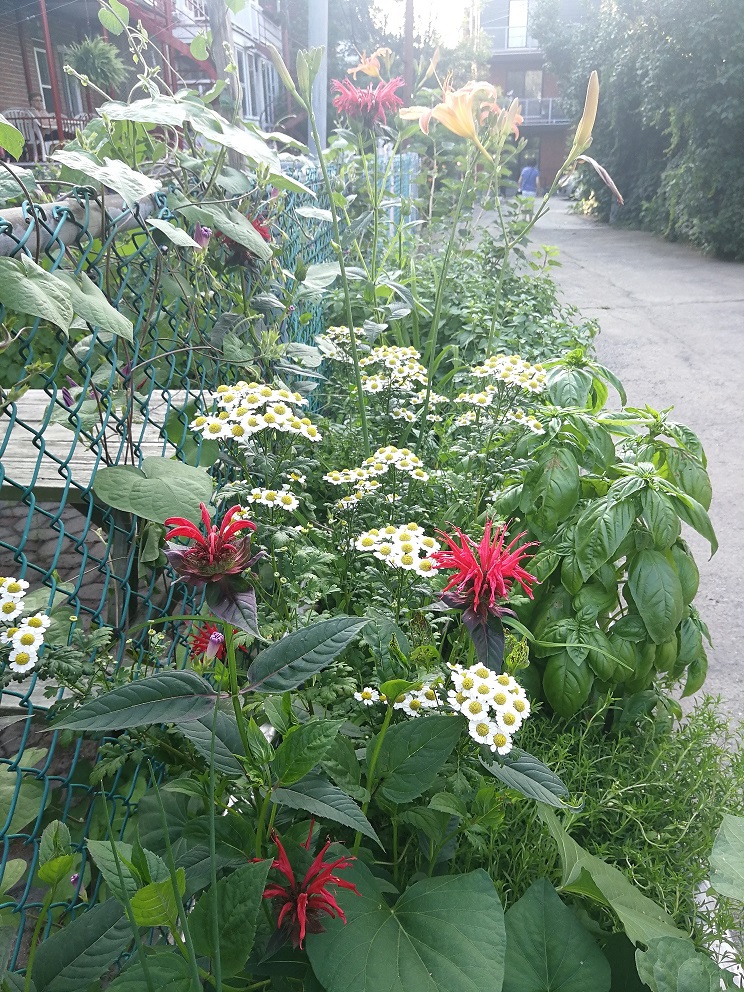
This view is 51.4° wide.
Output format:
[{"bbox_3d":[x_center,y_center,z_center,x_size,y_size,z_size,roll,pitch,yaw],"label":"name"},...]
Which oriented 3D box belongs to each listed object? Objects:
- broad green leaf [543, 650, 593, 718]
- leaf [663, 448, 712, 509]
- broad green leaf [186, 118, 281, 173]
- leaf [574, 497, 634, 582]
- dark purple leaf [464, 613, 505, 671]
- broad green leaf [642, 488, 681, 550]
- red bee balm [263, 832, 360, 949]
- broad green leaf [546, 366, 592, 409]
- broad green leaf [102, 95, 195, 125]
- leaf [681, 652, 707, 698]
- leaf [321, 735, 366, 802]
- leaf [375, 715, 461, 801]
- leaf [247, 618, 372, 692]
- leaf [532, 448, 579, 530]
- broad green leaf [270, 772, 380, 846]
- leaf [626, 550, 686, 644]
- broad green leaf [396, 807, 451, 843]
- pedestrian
[{"bbox_3d":[0.207,0.198,0.820,0.050,0.077,0.020,2,-4,15],"label":"broad green leaf"},{"bbox_3d":[0.367,-0.020,0.897,0.045,0.085,0.020,-16,-18,-20],"label":"leaf"},{"bbox_3d":[-0.163,-0.432,0.945,0.137,0.025,0.068,39,44,18],"label":"broad green leaf"},{"bbox_3d":[0.249,0.046,0.830,0.052,0.022,0.106,28,78,24],"label":"leaf"},{"bbox_3d":[0.090,0.115,0.600,0.026,0.054,0.012,-15,-1,9],"label":"dark purple leaf"},{"bbox_3d":[0.309,0.025,0.825,0.038,0.020,0.072,-2,65,-7],"label":"broad green leaf"},{"bbox_3d":[-0.049,0.316,0.620,0.080,0.060,0.080,-1,24,0],"label":"red bee balm"},{"bbox_3d":[0.245,-0.135,0.960,0.055,0.025,0.078,3,50,9],"label":"broad green leaf"},{"bbox_3d":[-0.257,-0.440,0.882,0.097,0.020,0.058,-1,48,-18],"label":"broad green leaf"},{"bbox_3d":[0.358,0.198,0.869,0.028,0.063,0.015,27,-10,-20],"label":"leaf"},{"bbox_3d":[-0.018,0.211,0.601,0.029,0.018,0.055,-24,67,-13],"label":"leaf"},{"bbox_3d":[0.038,0.198,0.604,0.089,0.015,0.058,-33,61,-17],"label":"leaf"},{"bbox_3d":[-0.055,0.134,0.655,0.121,0.020,0.045,-27,33,-24],"label":"leaf"},{"bbox_3d":[0.205,-0.007,0.860,0.052,0.101,0.022,18,-17,3],"label":"leaf"},{"bbox_3d":[-0.038,0.257,0.635,0.104,0.020,0.045,21,29,17],"label":"broad green leaf"},{"bbox_3d":[0.299,0.107,0.820,0.049,0.102,0.020,-10,-5,20],"label":"leaf"},{"bbox_3d":[0.041,0.268,0.630,0.043,0.015,0.024,25,70,13],"label":"broad green leaf"},{"bbox_3d":[4.464,-8.715,22.000,0.520,1.680,0.320,3,24,10],"label":"pedestrian"}]

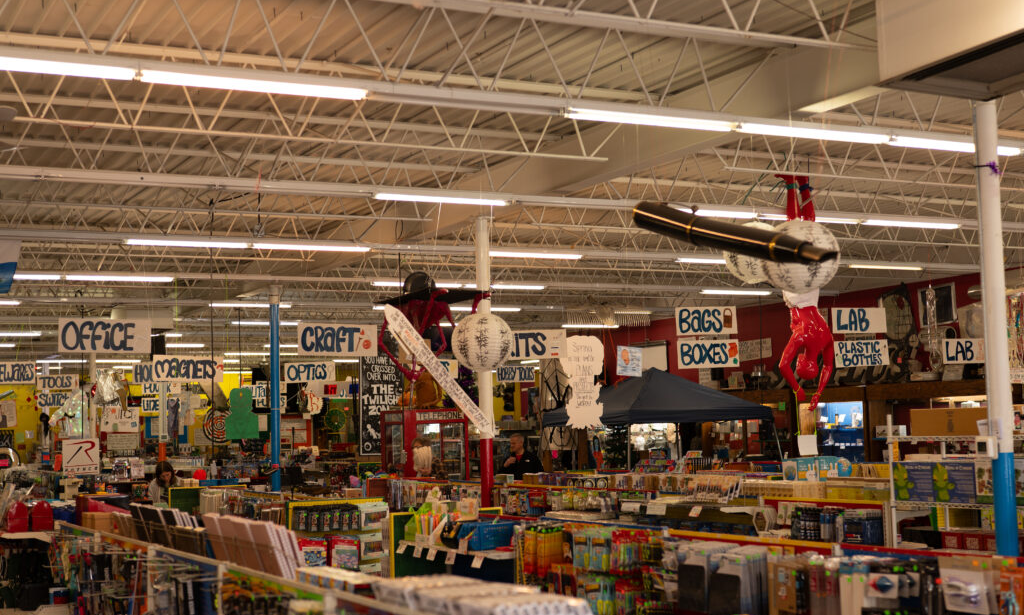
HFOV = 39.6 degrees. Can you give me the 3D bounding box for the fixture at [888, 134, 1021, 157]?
[{"bbox_3d":[2.969,-1.088,9.474,1.210,0.085,0.110,1,-5,-27],"label":"fixture"}]

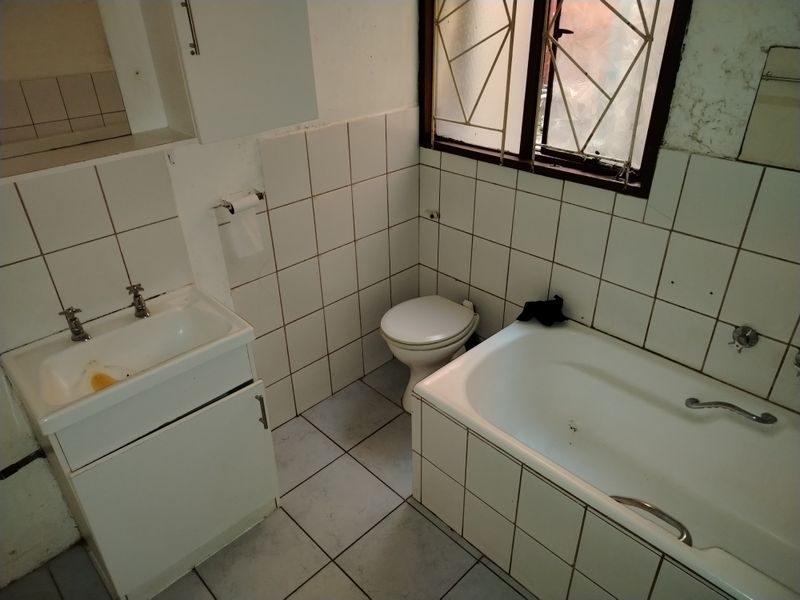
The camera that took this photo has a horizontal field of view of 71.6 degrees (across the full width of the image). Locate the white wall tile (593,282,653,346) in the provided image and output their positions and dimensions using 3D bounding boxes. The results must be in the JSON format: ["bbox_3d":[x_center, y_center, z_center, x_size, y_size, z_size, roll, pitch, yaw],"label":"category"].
[{"bbox_3d":[0.825,0.049,2.051,0.010,0.212,0.201,-27,38,-37],"label":"white wall tile"}]

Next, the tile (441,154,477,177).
[{"bbox_3d":[0.249,-0.575,2.362,0.010,0.076,0.201,-27,38,-37],"label":"tile"}]

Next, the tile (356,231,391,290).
[{"bbox_3d":[-0.124,-0.186,2.536,0.198,0.248,0.010,-27,38,-37],"label":"tile"}]

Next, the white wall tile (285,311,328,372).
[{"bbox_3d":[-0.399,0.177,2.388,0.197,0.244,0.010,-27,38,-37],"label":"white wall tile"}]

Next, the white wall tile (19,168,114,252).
[{"bbox_3d":[-0.951,-0.257,1.591,0.202,0.213,0.010,-27,38,-37],"label":"white wall tile"}]

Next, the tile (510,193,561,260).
[{"bbox_3d":[0.531,-0.289,2.167,0.010,0.244,0.199,-26,38,-36],"label":"tile"}]

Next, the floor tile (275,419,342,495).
[{"bbox_3d":[-0.465,0.651,2.335,0.354,0.010,0.333,-27,38,-37],"label":"floor tile"}]

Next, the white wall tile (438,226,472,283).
[{"bbox_3d":[0.261,-0.214,2.586,0.010,0.250,0.201,-27,38,-37],"label":"white wall tile"}]

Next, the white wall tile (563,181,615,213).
[{"bbox_3d":[0.674,-0.367,1.980,0.010,0.078,0.201,-27,38,-37],"label":"white wall tile"}]

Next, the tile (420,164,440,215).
[{"bbox_3d":[0.136,-0.491,2.551,0.010,0.248,0.122,-27,38,-37],"label":"tile"}]

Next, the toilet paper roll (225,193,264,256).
[{"bbox_3d":[-0.535,-0.253,1.926,0.102,0.205,0.055,-27,38,-37],"label":"toilet paper roll"}]

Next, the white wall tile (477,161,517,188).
[{"bbox_3d":[0.395,-0.508,2.250,0.010,0.076,0.201,-27,38,-37],"label":"white wall tile"}]

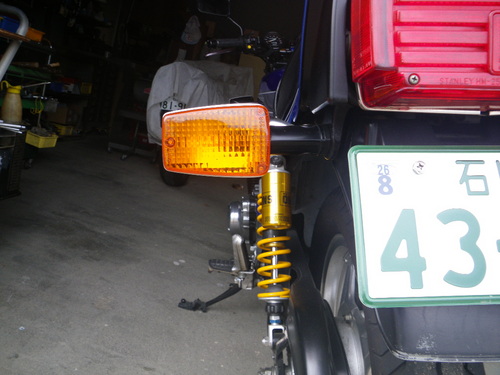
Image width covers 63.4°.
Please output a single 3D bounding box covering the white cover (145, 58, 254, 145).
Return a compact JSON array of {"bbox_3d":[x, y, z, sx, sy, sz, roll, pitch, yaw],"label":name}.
[{"bbox_3d":[-0.431,-0.797,3.750,0.680,0.820,1.600,11,9,8],"label":"white cover"}]

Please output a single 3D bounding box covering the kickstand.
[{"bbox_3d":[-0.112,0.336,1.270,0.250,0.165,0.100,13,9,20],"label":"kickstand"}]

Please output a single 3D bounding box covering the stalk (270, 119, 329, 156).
[{"bbox_3d":[0.049,-0.050,0.402,0.063,0.036,0.036,0,8,-2],"label":"stalk"}]

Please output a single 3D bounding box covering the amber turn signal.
[{"bbox_3d":[-0.033,-0.046,0.395,0.098,0.064,0.062,0,8,-2],"label":"amber turn signal"}]

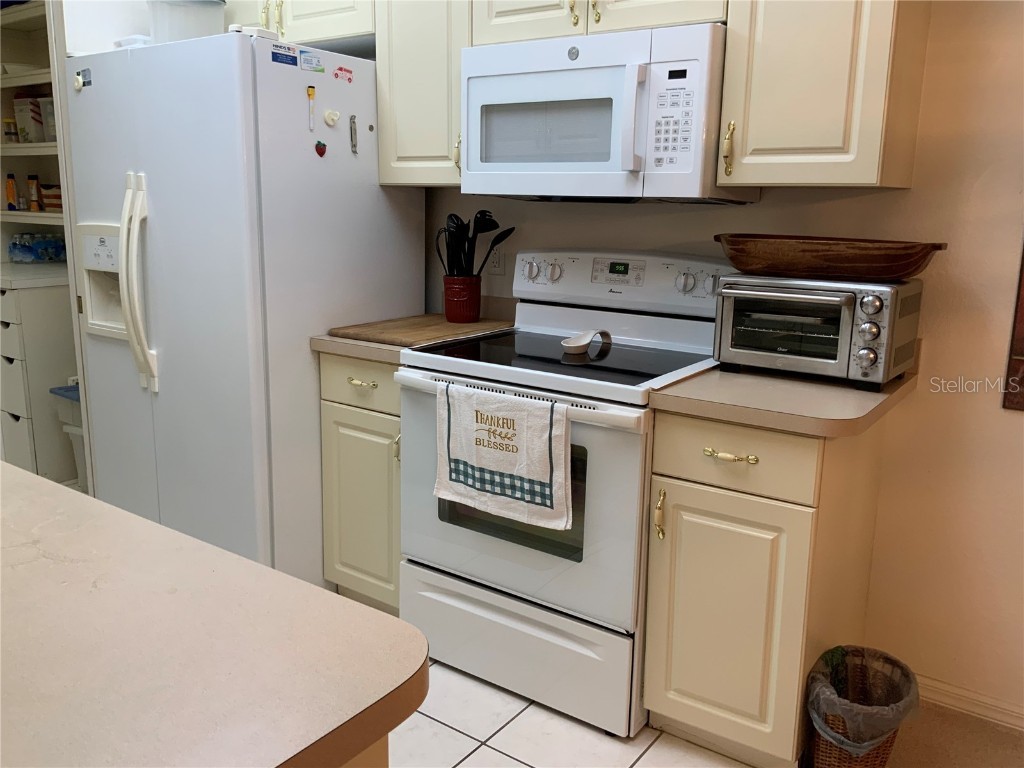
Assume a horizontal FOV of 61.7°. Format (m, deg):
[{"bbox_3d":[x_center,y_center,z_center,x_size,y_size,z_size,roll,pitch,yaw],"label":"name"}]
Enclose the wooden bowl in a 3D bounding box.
[{"bbox_3d":[0.793,-0.323,2.200,0.578,0.104,0.310,9,14,34],"label":"wooden bowl"}]

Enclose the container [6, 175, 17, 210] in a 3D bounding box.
[{"bbox_3d":[-2.703,-1.031,4.622,0.052,0.190,0.052,9,15,34],"label":"container"}]

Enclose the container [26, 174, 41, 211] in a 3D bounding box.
[{"bbox_3d":[-2.500,-0.993,4.475,0.060,0.185,0.060,9,15,34],"label":"container"}]

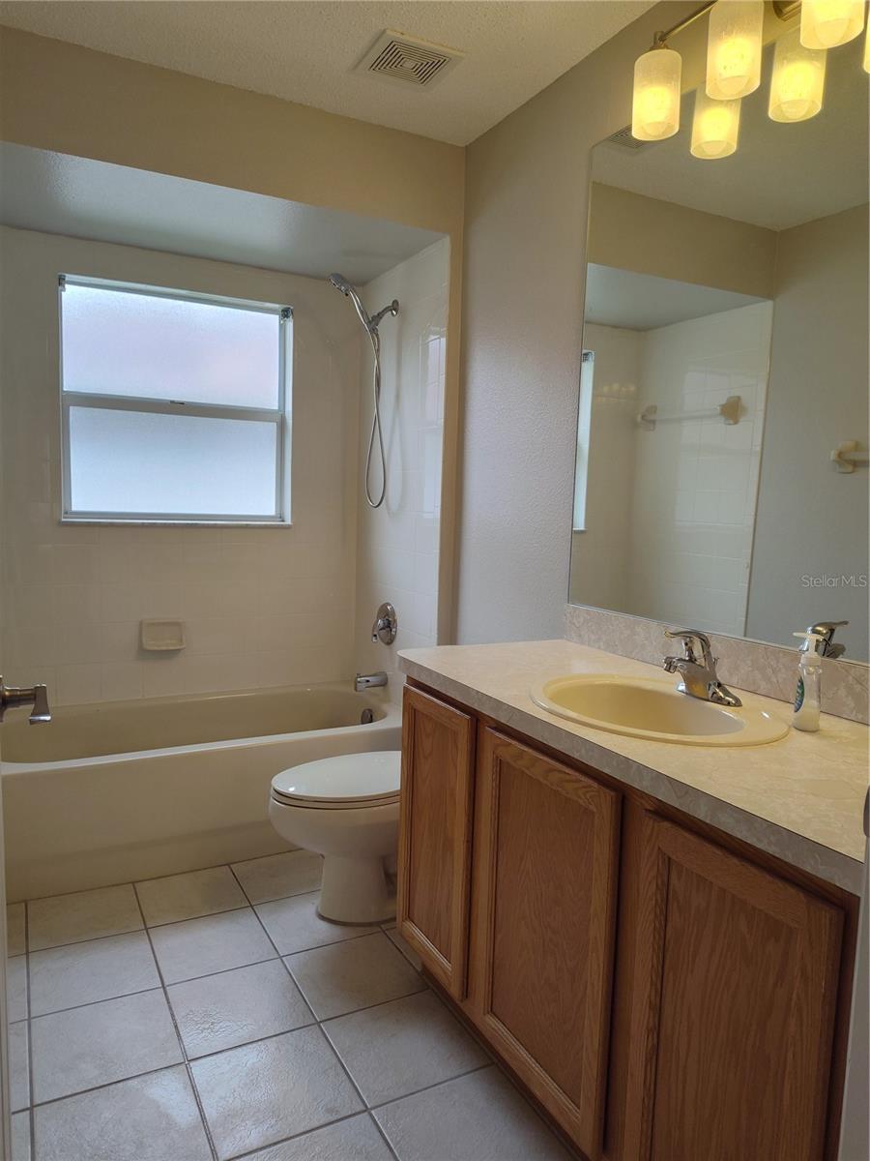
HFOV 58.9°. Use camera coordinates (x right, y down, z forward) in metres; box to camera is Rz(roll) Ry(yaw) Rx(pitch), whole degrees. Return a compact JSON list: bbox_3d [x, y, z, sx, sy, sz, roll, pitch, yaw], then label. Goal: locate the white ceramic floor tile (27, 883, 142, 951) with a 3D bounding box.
[{"bbox_3d":[-1.014,0.975,2.243,0.294,0.010,0.294,-1,6,-28],"label":"white ceramic floor tile"}]

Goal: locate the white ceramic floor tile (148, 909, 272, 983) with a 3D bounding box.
[{"bbox_3d":[-0.608,0.990,2.101,0.289,0.010,0.289,-1,5,-28],"label":"white ceramic floor tile"}]

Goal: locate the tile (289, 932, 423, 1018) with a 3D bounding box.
[{"bbox_3d":[-0.210,1.012,1.983,0.289,0.010,0.289,-1,5,-28],"label":"tile"}]

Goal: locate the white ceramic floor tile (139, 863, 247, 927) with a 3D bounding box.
[{"bbox_3d":[-0.750,0.969,2.383,0.294,0.010,0.294,-1,6,-28],"label":"white ceramic floor tile"}]

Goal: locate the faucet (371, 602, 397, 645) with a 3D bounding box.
[{"bbox_3d":[-0.234,0.186,3.220,0.075,0.178,0.178,-1,6,-28],"label":"faucet"}]

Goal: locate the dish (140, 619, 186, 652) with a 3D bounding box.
[{"bbox_3d":[-1.093,0.222,3.090,0.170,0.120,0.060,-1,6,-28],"label":"dish"}]

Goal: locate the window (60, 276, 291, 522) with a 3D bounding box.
[{"bbox_3d":[-1.019,-0.692,3.116,0.885,0.905,0.100,-1,6,-28],"label":"window"}]

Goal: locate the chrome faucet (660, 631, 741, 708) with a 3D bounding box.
[{"bbox_3d":[0.518,0.173,1.559,0.155,0.138,0.155,-1,6,-28],"label":"chrome faucet"}]

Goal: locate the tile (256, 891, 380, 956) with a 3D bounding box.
[{"bbox_3d":[-0.349,0.986,2.240,0.289,0.010,0.289,-1,5,-28],"label":"tile"}]

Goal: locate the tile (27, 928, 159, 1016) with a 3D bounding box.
[{"bbox_3d":[-0.867,0.994,1.962,0.289,0.010,0.289,-1,5,-28],"label":"tile"}]

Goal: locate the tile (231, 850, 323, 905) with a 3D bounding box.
[{"bbox_3d":[-0.487,0.962,2.522,0.294,0.010,0.294,-1,6,-28],"label":"tile"}]

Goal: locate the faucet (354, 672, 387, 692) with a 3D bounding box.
[{"bbox_3d":[-0.257,0.417,3.182,0.135,0.068,0.060,-1,5,-27],"label":"faucet"}]

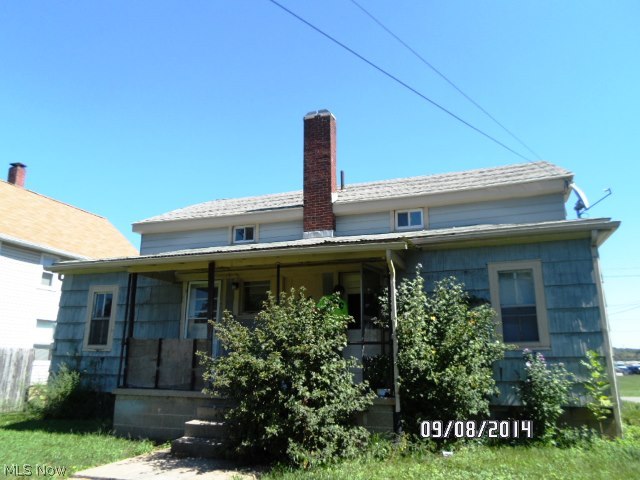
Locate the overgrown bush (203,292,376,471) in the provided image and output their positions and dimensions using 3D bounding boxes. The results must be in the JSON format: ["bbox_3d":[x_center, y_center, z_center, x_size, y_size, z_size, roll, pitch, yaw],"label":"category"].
[{"bbox_3d":[-0.430,1.731,6.009,2.320,2.250,1.850,-5,-13,19],"label":"overgrown bush"}]

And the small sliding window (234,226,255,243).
[{"bbox_3d":[-1.971,-0.146,12.027,0.600,0.420,0.100,-5,-13,19],"label":"small sliding window"}]

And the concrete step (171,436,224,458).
[{"bbox_3d":[-1.519,2.976,6.578,1.200,0.200,0.400,-5,-13,19],"label":"concrete step"}]

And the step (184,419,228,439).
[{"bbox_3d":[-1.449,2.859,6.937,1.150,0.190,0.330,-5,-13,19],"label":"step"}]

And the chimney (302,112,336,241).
[{"bbox_3d":[0.025,-1.568,11.661,0.720,3.240,0.480,-5,-13,19],"label":"chimney"}]

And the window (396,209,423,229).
[{"bbox_3d":[2.069,-0.501,10.658,0.600,0.430,0.100,-5,-13,19],"label":"window"}]

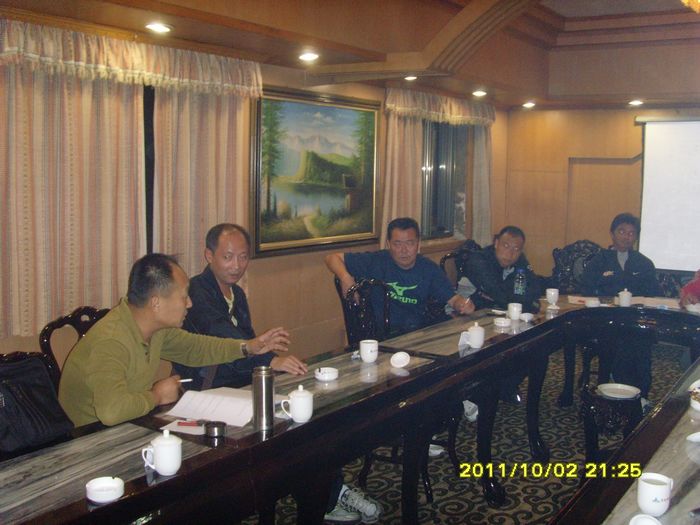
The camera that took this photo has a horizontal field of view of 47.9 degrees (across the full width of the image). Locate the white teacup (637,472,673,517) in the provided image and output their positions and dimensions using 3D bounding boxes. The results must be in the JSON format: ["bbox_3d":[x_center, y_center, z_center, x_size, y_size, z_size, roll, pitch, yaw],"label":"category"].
[{"bbox_3d":[0.698,0.525,1.799,0.097,0.084,0.075,-5,8,-41],"label":"white teacup"}]

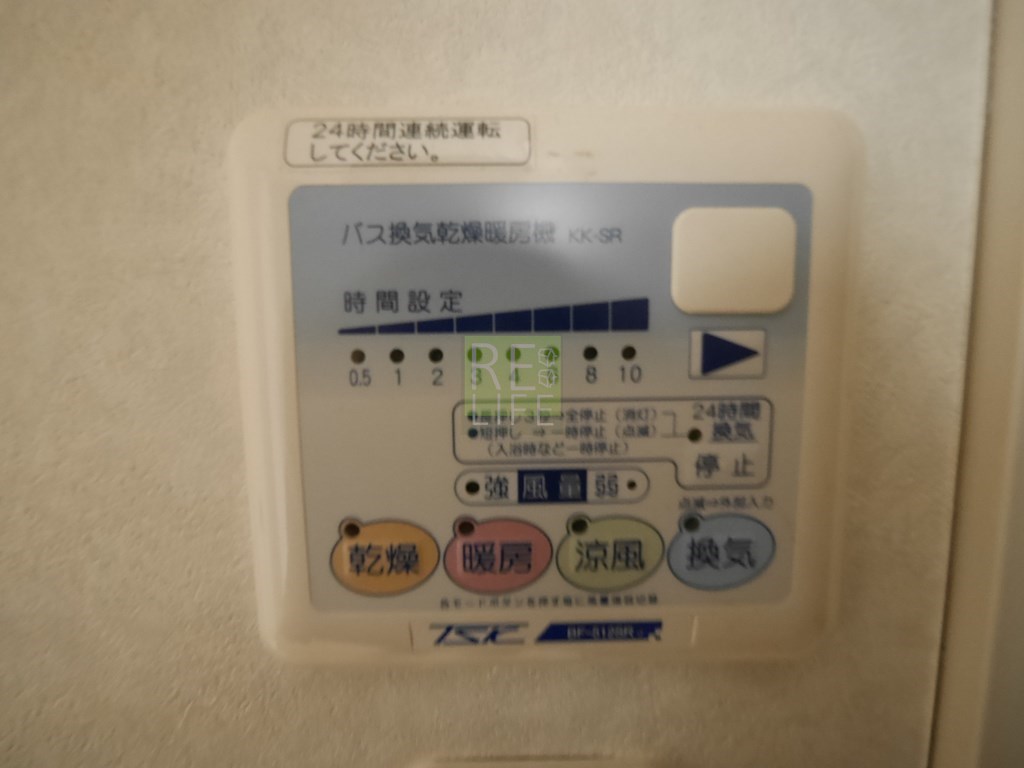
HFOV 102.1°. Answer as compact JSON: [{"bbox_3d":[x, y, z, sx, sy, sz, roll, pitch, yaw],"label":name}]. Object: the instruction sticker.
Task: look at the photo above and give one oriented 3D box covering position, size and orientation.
[{"bbox_3d":[-0.021,-0.048,0.082,0.049,0.010,0.002,-1,-5,-1],"label":"instruction sticker"}]

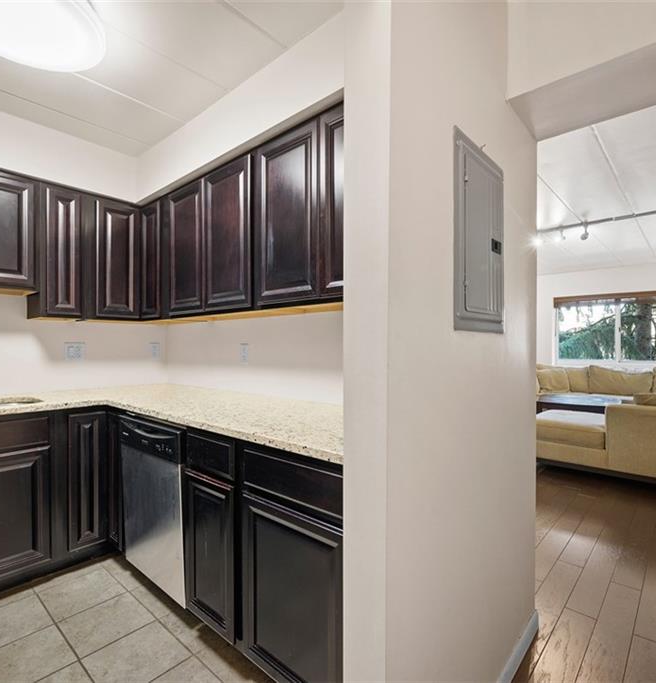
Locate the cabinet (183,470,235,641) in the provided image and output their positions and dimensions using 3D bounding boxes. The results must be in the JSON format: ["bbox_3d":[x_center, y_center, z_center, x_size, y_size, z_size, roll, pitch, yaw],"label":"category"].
[{"bbox_3d":[-0.280,0.814,1.738,0.360,0.570,0.550,-1,-1,42],"label":"cabinet"}]

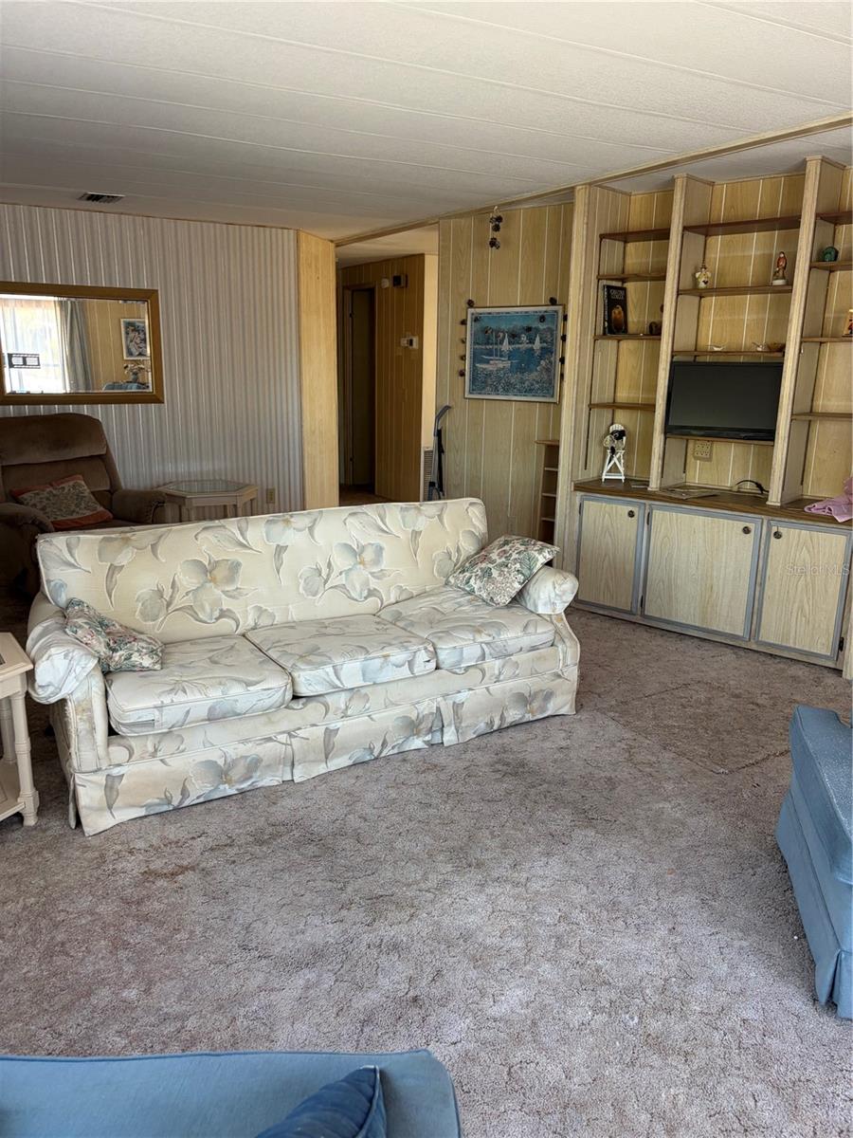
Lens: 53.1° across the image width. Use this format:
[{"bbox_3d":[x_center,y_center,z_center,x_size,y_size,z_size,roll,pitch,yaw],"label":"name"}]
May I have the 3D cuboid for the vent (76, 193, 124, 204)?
[{"bbox_3d":[-1.966,-2.235,5.144,0.205,0.020,0.300,-7,16,-28],"label":"vent"}]

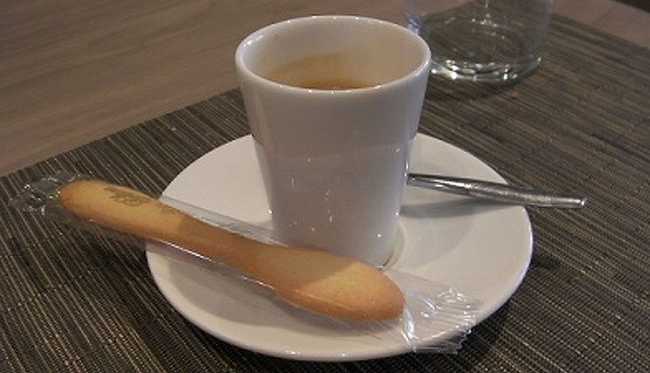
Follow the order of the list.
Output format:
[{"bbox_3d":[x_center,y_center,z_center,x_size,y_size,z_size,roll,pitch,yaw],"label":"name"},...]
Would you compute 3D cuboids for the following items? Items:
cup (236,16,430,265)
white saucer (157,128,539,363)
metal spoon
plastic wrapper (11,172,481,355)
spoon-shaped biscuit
[{"bbox_3d":[0.004,-0.010,0.234,0.058,0.074,0.058,-1,34,1],"label":"cup"},{"bbox_3d":[0.005,0.018,0.253,0.132,0.018,0.132,-1,34,1],"label":"white saucer"},{"bbox_3d":[0.036,0.002,0.261,0.113,0.011,0.021,5,34,15],"label":"metal spoon"},{"bbox_3d":[-0.033,0.022,0.230,0.161,0.012,0.026,13,37,18],"label":"plastic wrapper"},{"bbox_3d":[-0.035,0.019,0.232,0.126,0.010,0.018,15,38,19],"label":"spoon-shaped biscuit"}]

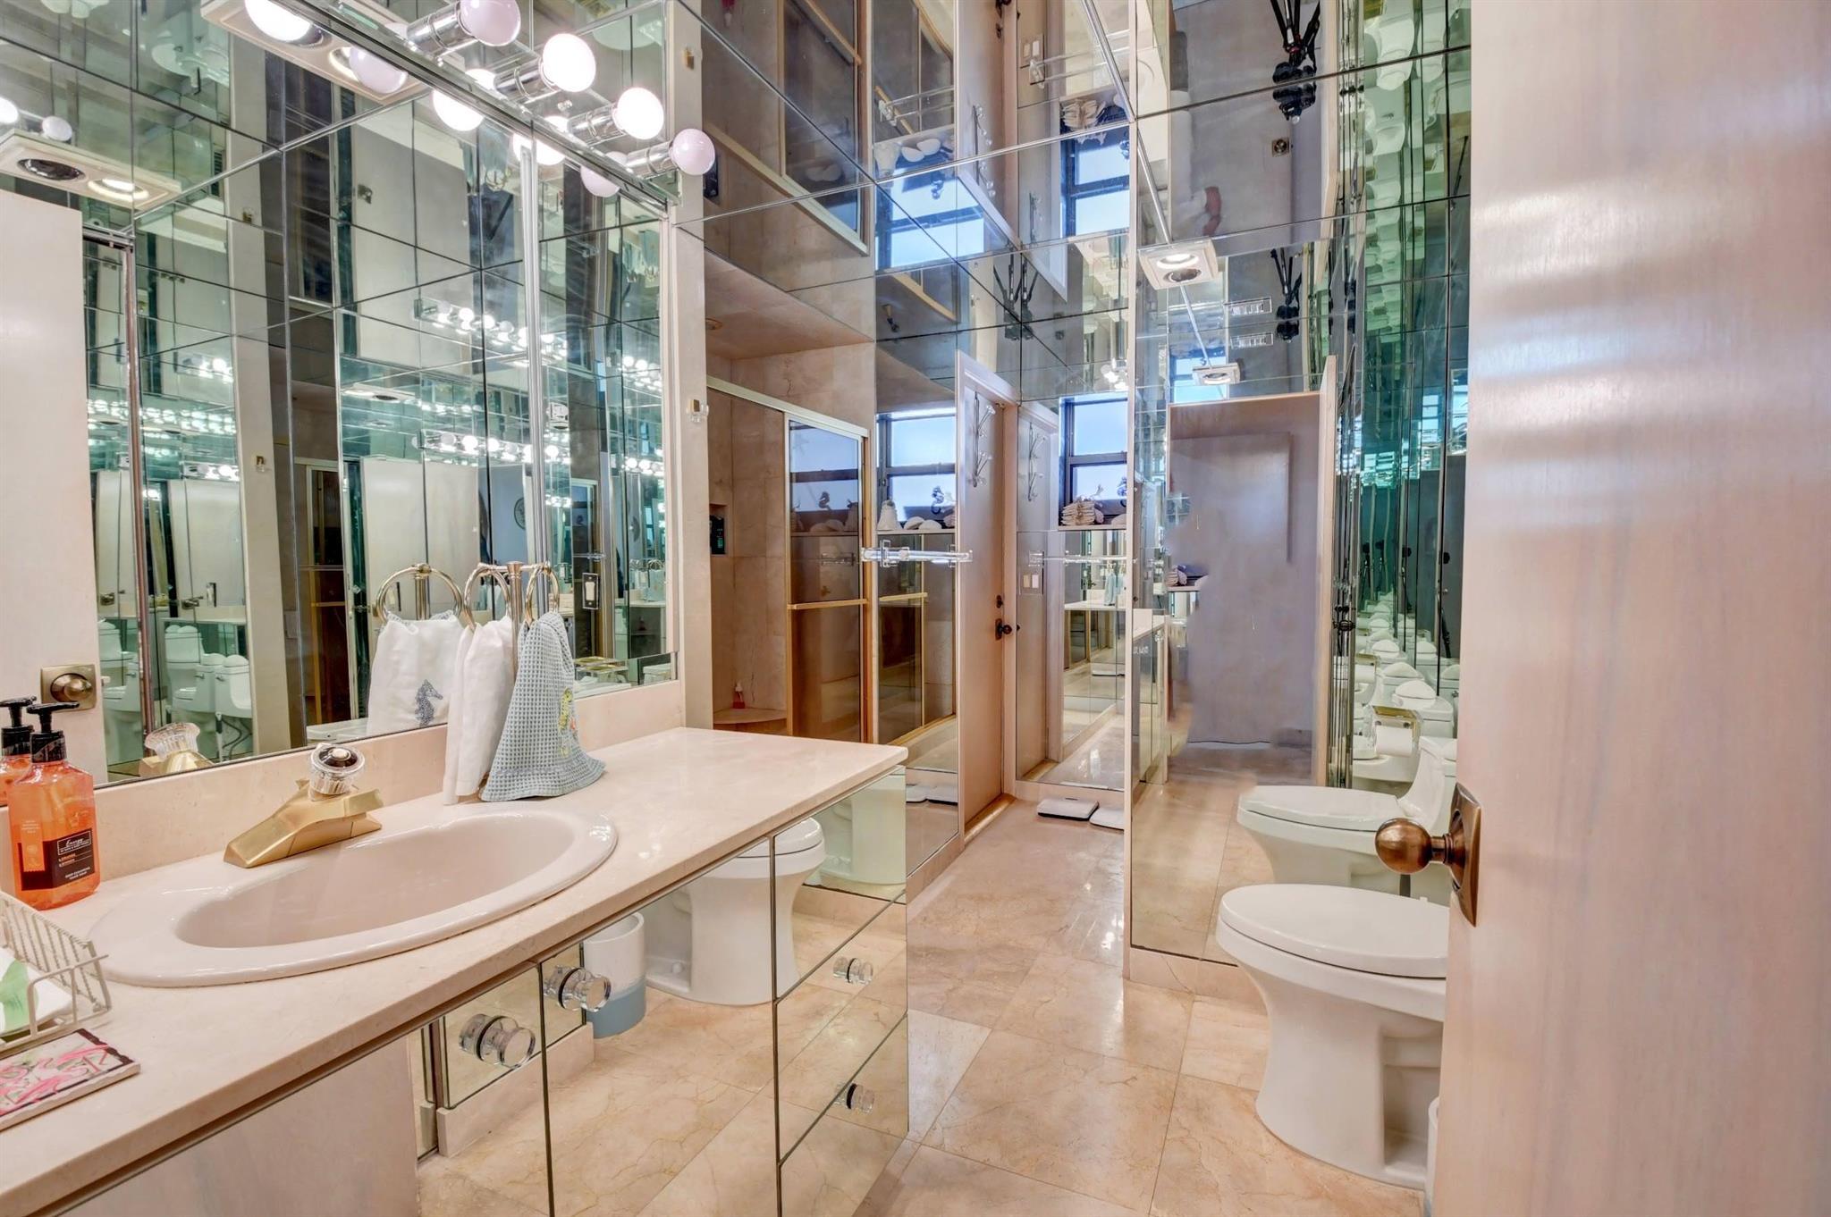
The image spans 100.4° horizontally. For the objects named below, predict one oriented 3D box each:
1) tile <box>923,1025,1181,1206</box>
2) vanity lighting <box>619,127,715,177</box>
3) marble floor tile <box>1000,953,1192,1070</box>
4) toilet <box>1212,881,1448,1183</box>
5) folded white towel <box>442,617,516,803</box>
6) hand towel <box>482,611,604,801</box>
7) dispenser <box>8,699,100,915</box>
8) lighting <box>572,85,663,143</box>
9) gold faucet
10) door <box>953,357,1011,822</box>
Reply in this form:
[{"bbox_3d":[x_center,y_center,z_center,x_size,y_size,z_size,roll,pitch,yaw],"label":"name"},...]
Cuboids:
[{"bbox_3d":[0.317,1.109,1.685,0.460,0.012,0.440,1,3,24],"label":"tile"},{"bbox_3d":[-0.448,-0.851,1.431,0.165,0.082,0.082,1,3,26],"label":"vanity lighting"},{"bbox_3d":[0.506,1.087,2.081,0.455,0.012,0.445,1,3,24],"label":"marble floor tile"},{"bbox_3d":[1.002,0.760,1.543,0.730,0.690,0.390,1,3,26],"label":"toilet"},{"bbox_3d":[-0.624,0.145,1.107,0.055,0.255,0.140,-1,3,-6],"label":"folded white towel"},{"bbox_3d":[-0.546,0.142,1.139,0.110,0.262,0.175,-1,3,-6],"label":"hand towel"},{"bbox_3d":[-0.833,0.192,0.739,0.055,0.197,0.065,-1,3,-5],"label":"dispenser"},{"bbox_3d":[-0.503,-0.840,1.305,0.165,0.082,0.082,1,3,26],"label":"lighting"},{"bbox_3d":[-0.639,0.207,0.840,0.160,0.125,0.147,1,3,26],"label":"gold faucet"},{"bbox_3d":[0.293,-0.038,3.649,0.050,2.060,0.720,1,3,26],"label":"door"}]

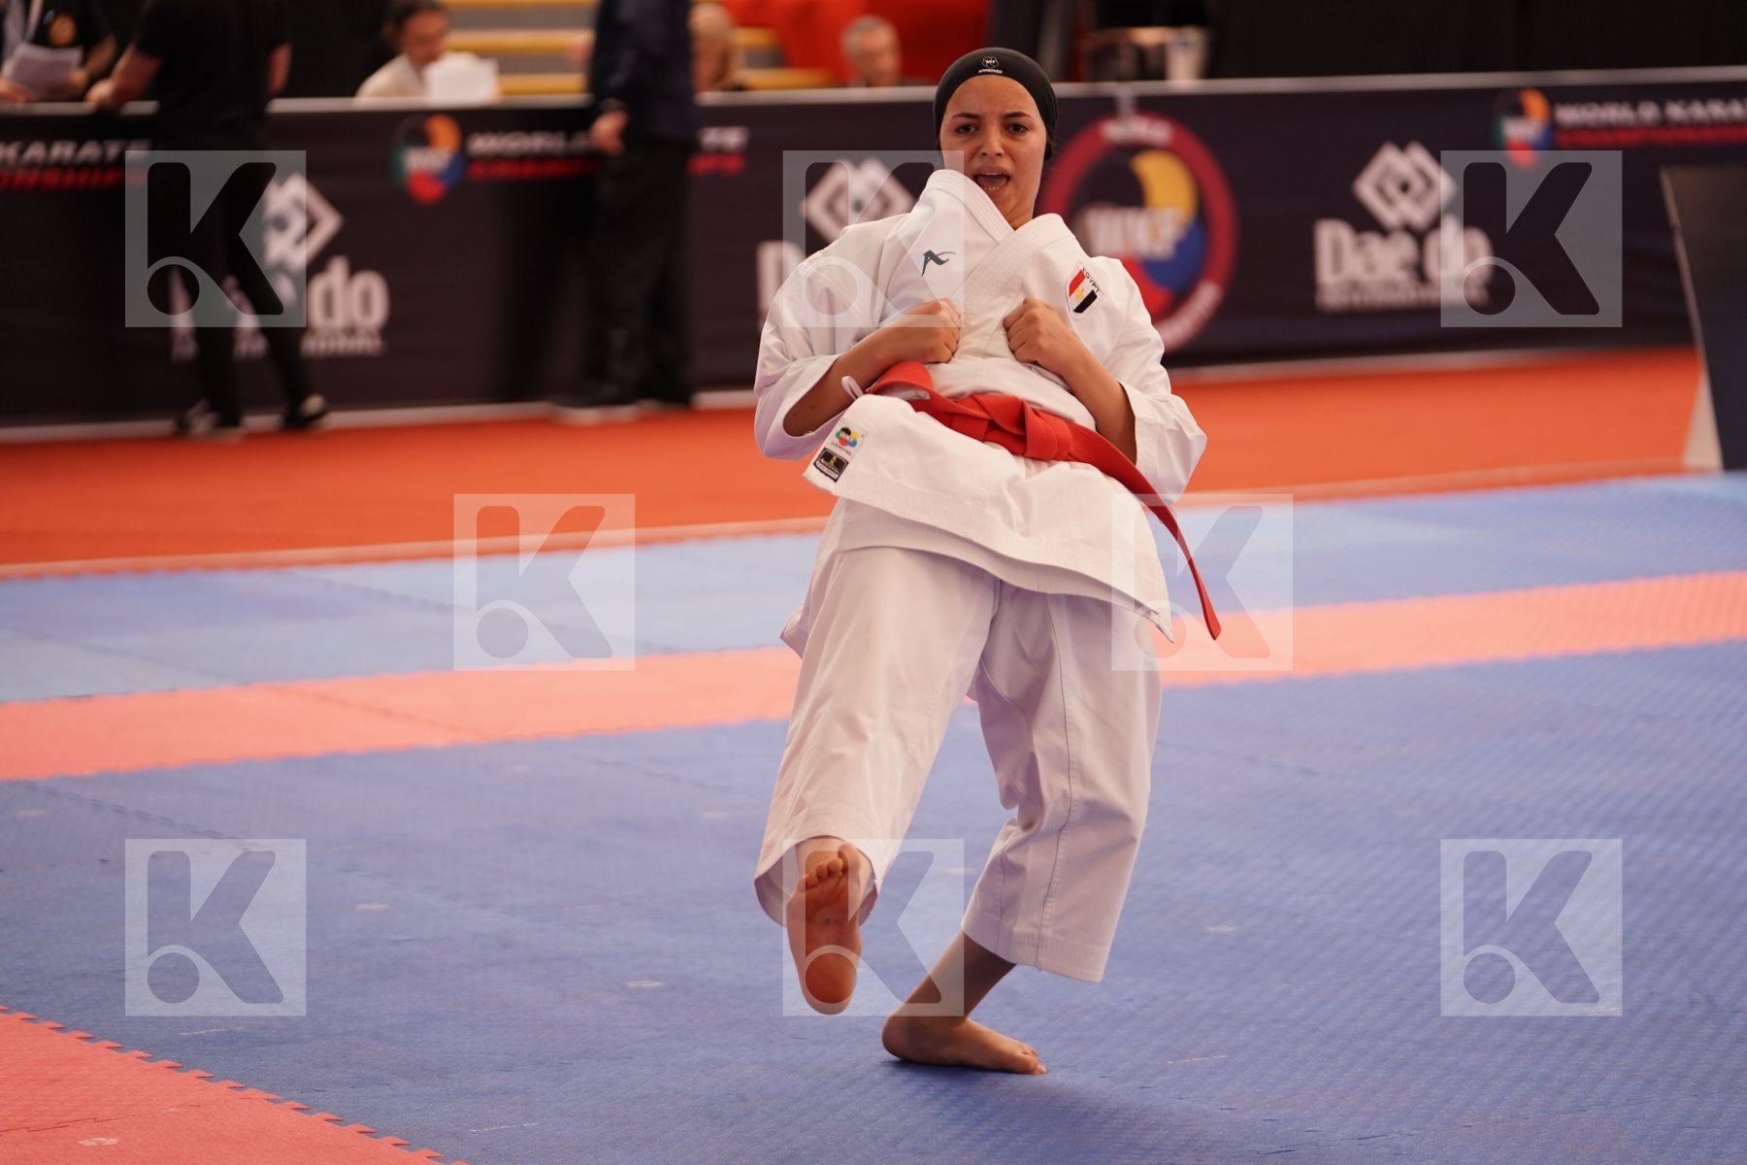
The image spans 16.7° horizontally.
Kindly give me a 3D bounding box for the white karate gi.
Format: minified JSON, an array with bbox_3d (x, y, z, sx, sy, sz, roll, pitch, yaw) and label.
[{"bbox_3d":[0.140,0.000,7.710,0.620,1.040,0.800,0,6,-5],"label":"white karate gi"}]

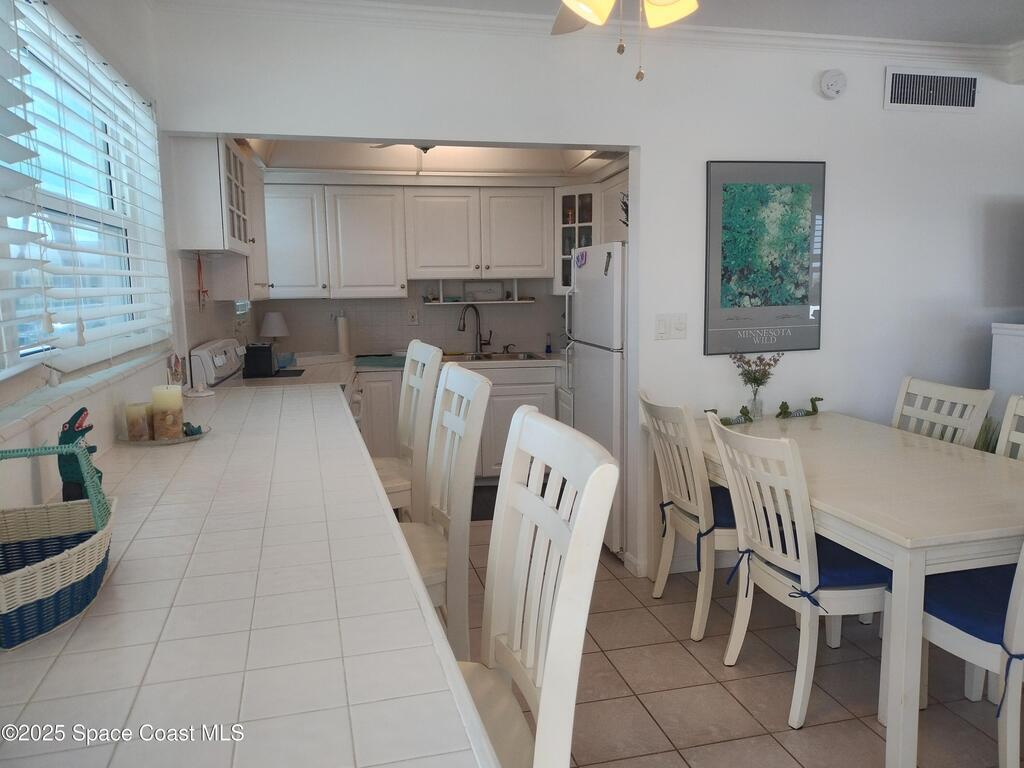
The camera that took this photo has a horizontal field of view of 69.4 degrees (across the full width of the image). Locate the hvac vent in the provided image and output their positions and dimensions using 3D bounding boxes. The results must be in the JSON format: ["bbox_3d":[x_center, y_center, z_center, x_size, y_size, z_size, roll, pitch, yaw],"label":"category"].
[{"bbox_3d":[2.089,-1.460,3.675,0.567,0.203,0.025,-3,9,-15],"label":"hvac vent"}]

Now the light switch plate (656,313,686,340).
[{"bbox_3d":[0.764,-0.273,3.543,0.155,0.124,0.012,-3,8,-13],"label":"light switch plate"}]

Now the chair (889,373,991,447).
[{"bbox_3d":[1.698,0.489,3.313,0.545,0.958,0.460,-3,9,-15],"label":"chair"}]

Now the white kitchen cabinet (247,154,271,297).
[{"bbox_3d":[-1.662,-0.882,4.420,0.290,0.770,1.180,-3,8,-13],"label":"white kitchen cabinet"}]

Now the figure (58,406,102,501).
[{"bbox_3d":[-0.796,0.145,1.372,0.070,0.205,0.058,-3,9,-15],"label":"figure"}]

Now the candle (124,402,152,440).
[{"bbox_3d":[-1.038,0.104,2.062,0.073,0.095,0.073,-3,8,-13],"label":"candle"}]

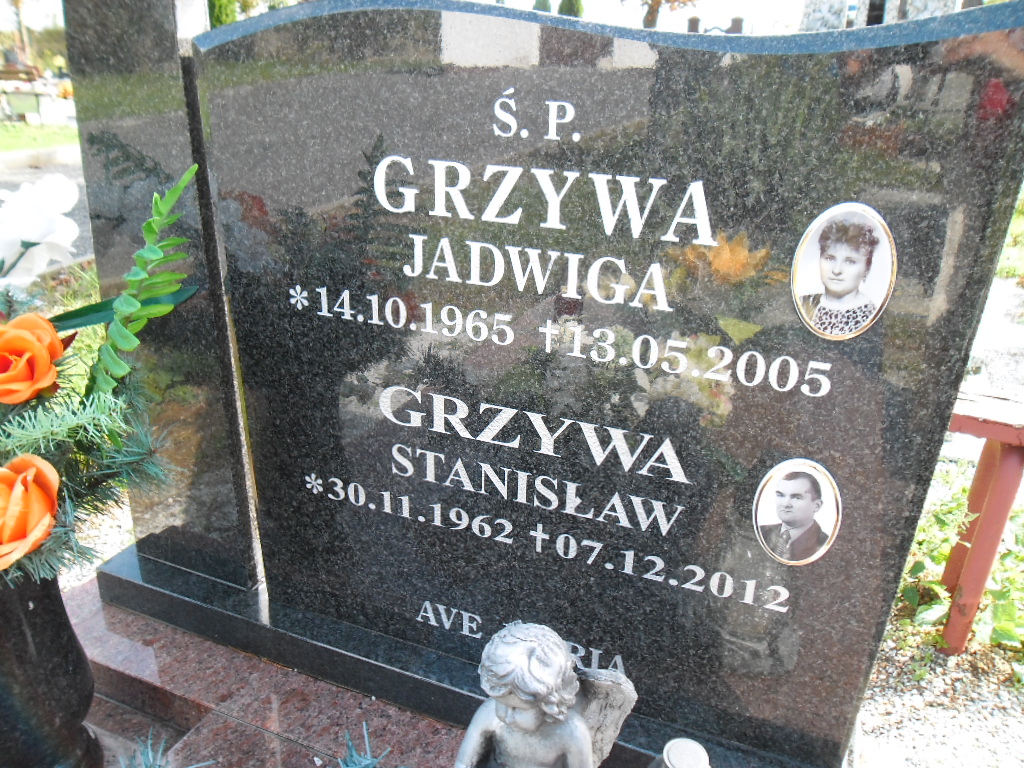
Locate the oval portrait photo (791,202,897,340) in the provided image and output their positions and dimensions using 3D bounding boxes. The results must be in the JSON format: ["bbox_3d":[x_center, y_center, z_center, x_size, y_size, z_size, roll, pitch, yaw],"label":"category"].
[{"bbox_3d":[0.289,-0.095,0.699,0.085,0.125,0.012,10,25,20],"label":"oval portrait photo"}]

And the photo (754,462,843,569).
[{"bbox_3d":[0.284,0.132,0.798,0.085,0.125,0.012,10,25,20],"label":"photo"}]

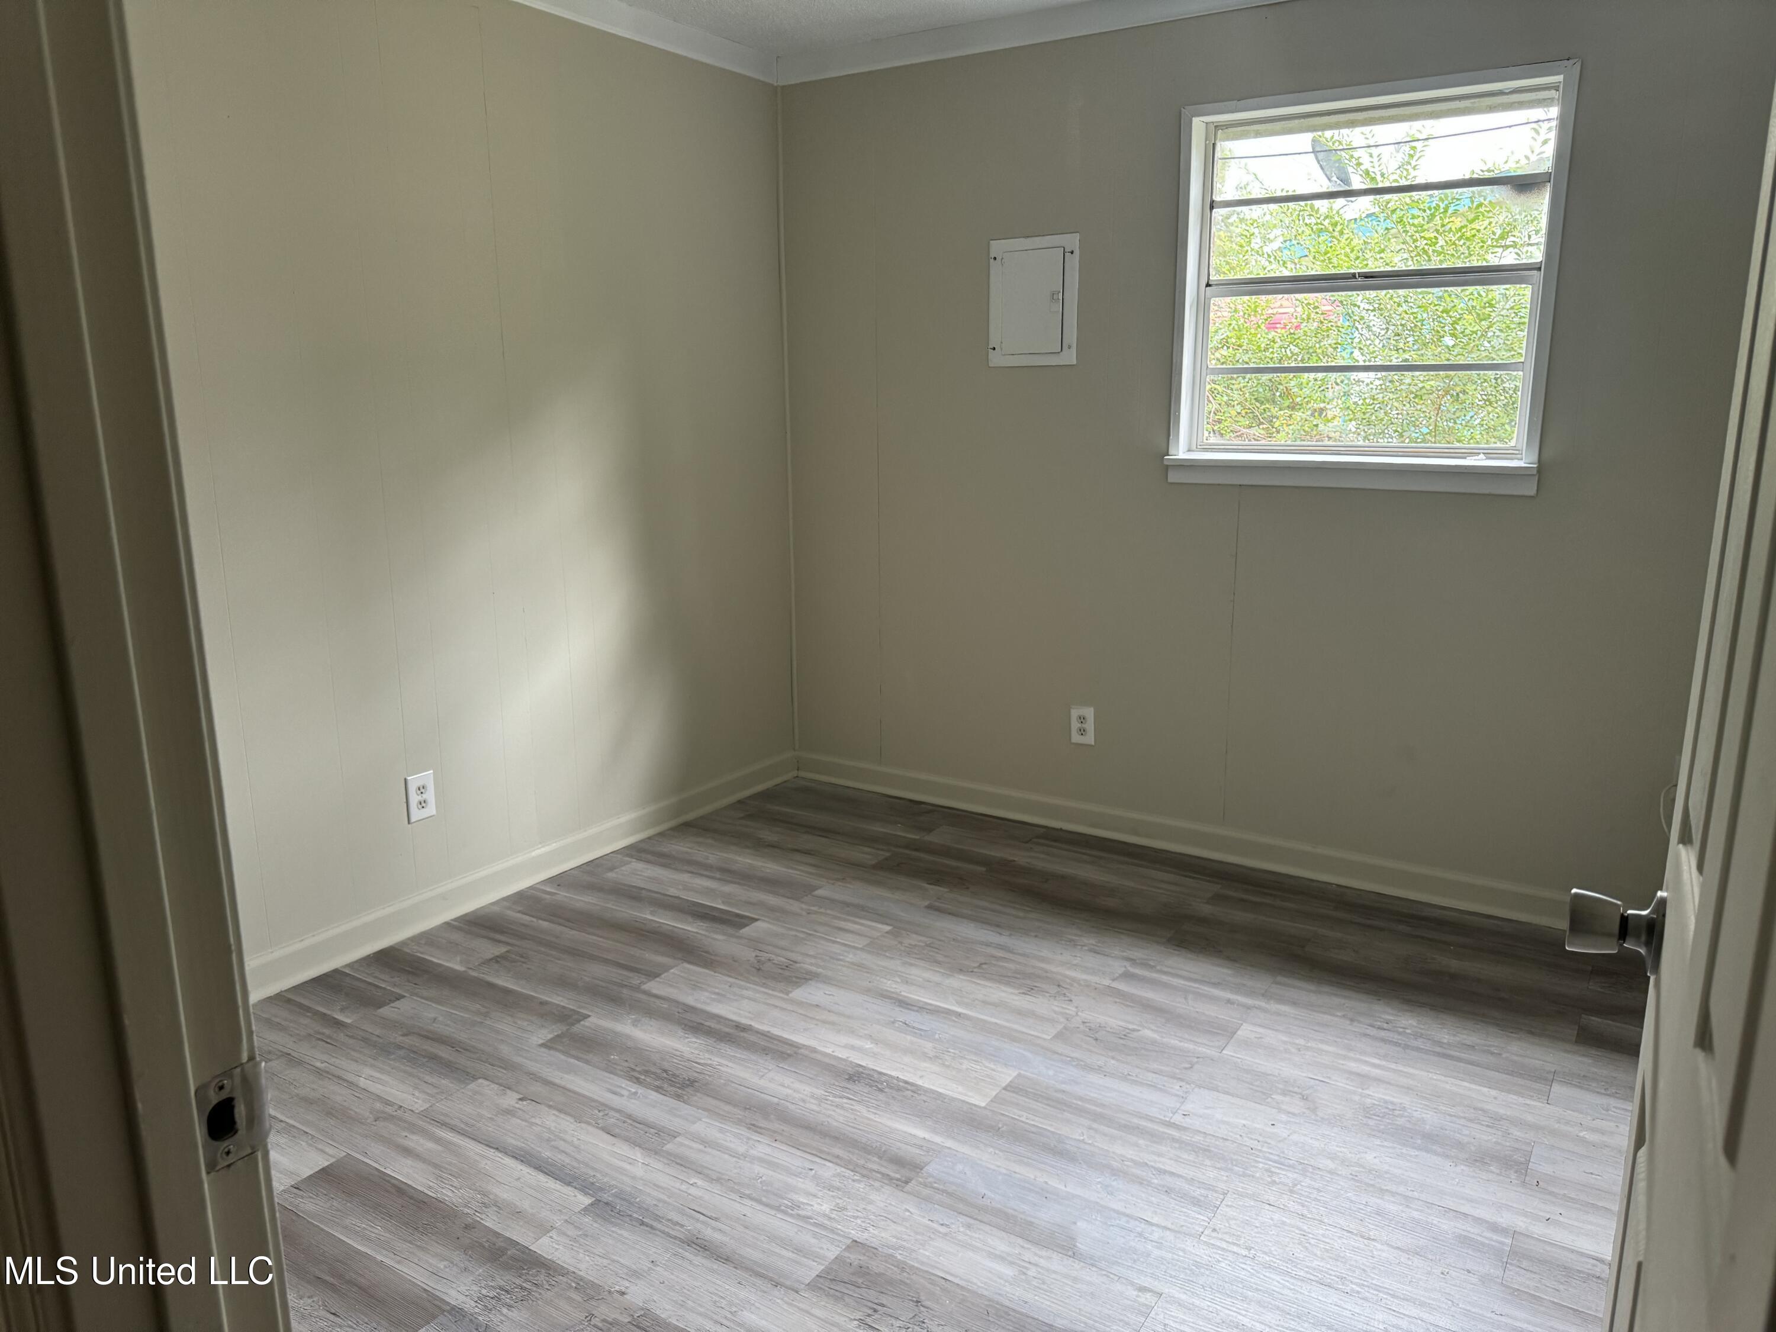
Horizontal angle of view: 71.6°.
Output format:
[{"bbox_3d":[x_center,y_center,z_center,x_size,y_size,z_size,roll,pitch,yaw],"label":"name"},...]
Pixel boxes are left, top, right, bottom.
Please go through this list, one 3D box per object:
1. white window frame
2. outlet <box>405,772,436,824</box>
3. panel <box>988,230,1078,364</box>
[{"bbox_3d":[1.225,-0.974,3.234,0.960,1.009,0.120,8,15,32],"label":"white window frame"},{"bbox_3d":[-1.199,0.338,3.164,0.007,0.120,0.078,8,15,32],"label":"outlet"},{"bbox_3d":[0.436,-1.089,3.688,0.296,0.374,0.020,8,15,32],"label":"panel"}]

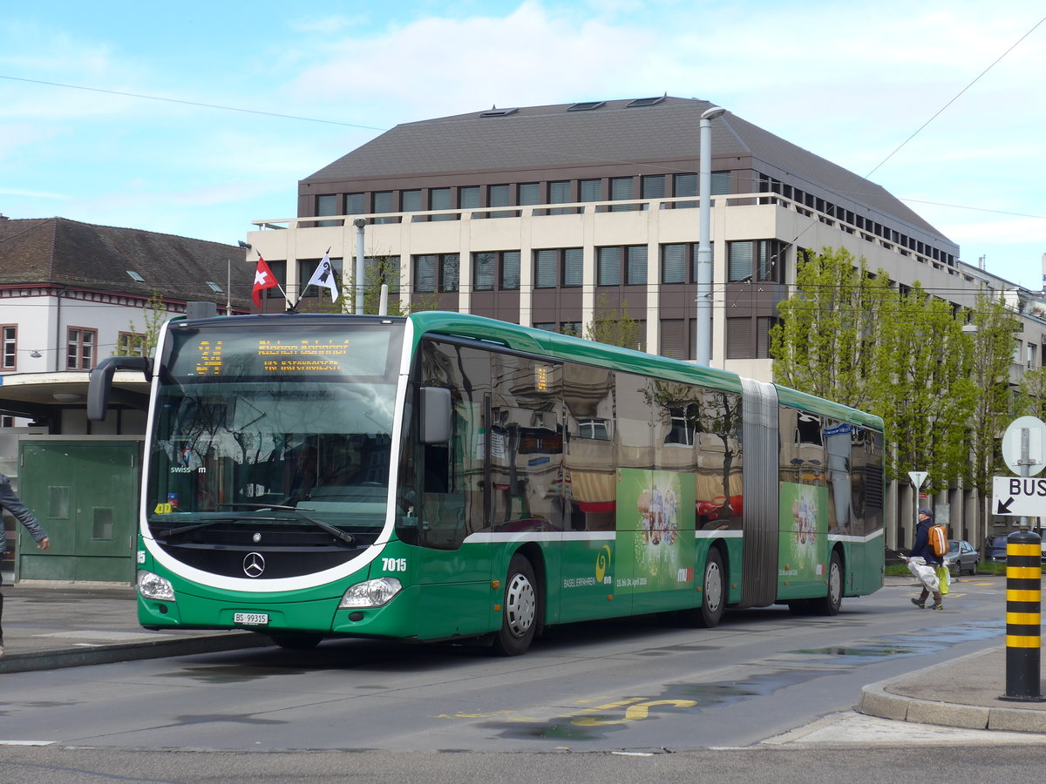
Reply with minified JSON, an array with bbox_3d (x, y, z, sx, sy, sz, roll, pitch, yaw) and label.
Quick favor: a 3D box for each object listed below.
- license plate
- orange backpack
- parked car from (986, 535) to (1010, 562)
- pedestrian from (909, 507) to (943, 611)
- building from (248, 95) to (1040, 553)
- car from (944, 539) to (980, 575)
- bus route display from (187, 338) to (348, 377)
[{"bbox_3d":[-2.246,1.874,18.500,0.300,0.085,0.015,-1,-3,23],"label":"license plate"},{"bbox_3d":[6.893,2.481,37.150,0.300,0.500,0.200,3,-14,-45],"label":"orange backpack"},{"bbox_3d":[22.954,7.520,106.000,1.750,1.520,4.200,0,-3,7],"label":"parked car"},{"bbox_3d":[6.732,2.789,37.300,0.520,1.690,0.540,-2,-4,42],"label":"pedestrian"},{"bbox_3d":[7.322,-2.593,120.113,27.000,22.200,39.200,-1,-4,26],"label":"building"},{"bbox_3d":[16.812,6.581,88.911,1.700,1.420,4.300,-1,-4,26],"label":"car"},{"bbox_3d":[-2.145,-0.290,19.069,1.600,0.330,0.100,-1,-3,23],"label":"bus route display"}]

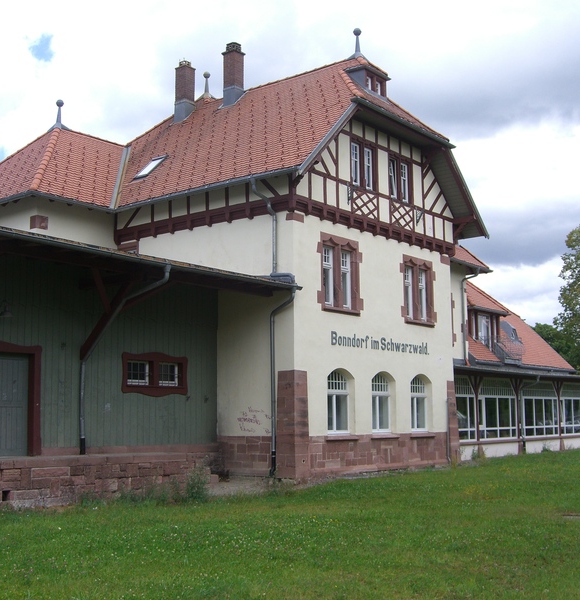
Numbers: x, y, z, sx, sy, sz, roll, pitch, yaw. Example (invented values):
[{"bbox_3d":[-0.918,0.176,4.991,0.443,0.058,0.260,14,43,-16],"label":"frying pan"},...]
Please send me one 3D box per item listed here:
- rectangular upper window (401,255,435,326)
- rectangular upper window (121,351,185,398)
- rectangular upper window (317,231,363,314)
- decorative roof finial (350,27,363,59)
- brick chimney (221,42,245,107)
[{"bbox_3d":[3.952,-0.243,27.264,0.200,2.116,1.877,-6,-10,38],"label":"rectangular upper window"},{"bbox_3d":[-3.401,1.875,22.001,0.150,1.105,2.192,-6,-10,38],"label":"rectangular upper window"},{"bbox_3d":[1.348,-0.679,24.068,0.200,2.125,1.877,-6,-10,38],"label":"rectangular upper window"},{"bbox_3d":[2.100,-7.900,27.036,0.324,0.953,0.324,-6,-10,38],"label":"decorative roof finial"},{"bbox_3d":[-1.877,-7.564,29.700,0.553,2.278,0.553,-6,-10,38],"label":"brick chimney"}]

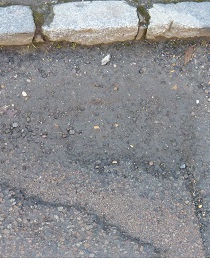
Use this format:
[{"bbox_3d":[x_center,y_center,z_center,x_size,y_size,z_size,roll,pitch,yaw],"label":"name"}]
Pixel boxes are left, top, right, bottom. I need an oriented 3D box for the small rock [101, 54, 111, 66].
[{"bbox_3d":[0.003,-0.208,1.666,0.016,0.013,0.037,35,67,17],"label":"small rock"}]

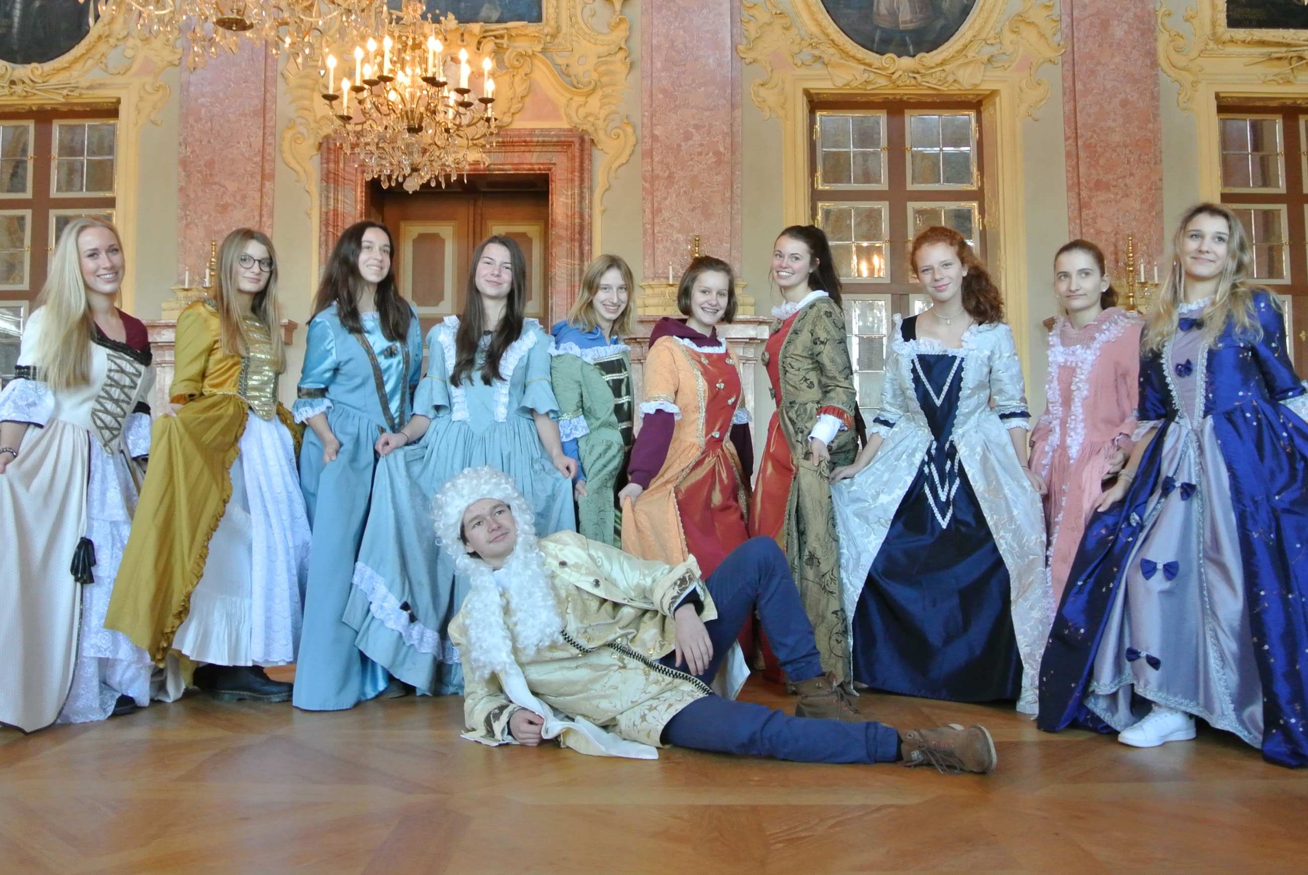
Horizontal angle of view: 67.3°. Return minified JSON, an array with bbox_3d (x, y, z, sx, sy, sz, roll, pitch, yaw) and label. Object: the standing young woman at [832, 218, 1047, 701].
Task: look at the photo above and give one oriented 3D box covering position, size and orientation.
[{"bbox_3d":[1.025,0.086,3.500,0.740,1.690,0.560,-2,-3,26],"label":"standing young woman"}]

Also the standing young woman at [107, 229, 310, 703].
[{"bbox_3d":[-1.601,0.088,3.550,0.540,1.700,0.700,-4,-5,44],"label":"standing young woman"}]

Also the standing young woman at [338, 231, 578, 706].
[{"bbox_3d":[-0.702,0.099,3.540,0.800,1.680,0.520,0,-3,-10],"label":"standing young woman"}]

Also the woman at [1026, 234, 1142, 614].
[{"bbox_3d":[1.574,0.109,3.580,0.440,1.650,0.480,3,-4,-45],"label":"woman"}]

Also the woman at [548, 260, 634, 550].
[{"bbox_3d":[-0.233,0.123,3.830,0.460,1.660,0.430,3,-4,-42],"label":"woman"}]

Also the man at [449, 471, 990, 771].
[{"bbox_3d":[0.146,0.492,2.900,1.550,0.810,0.740,0,-4,0],"label":"man"}]

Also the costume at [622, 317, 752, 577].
[{"bbox_3d":[0.131,0.229,3.770,0.620,1.380,0.500,1,-4,-22],"label":"costume"}]

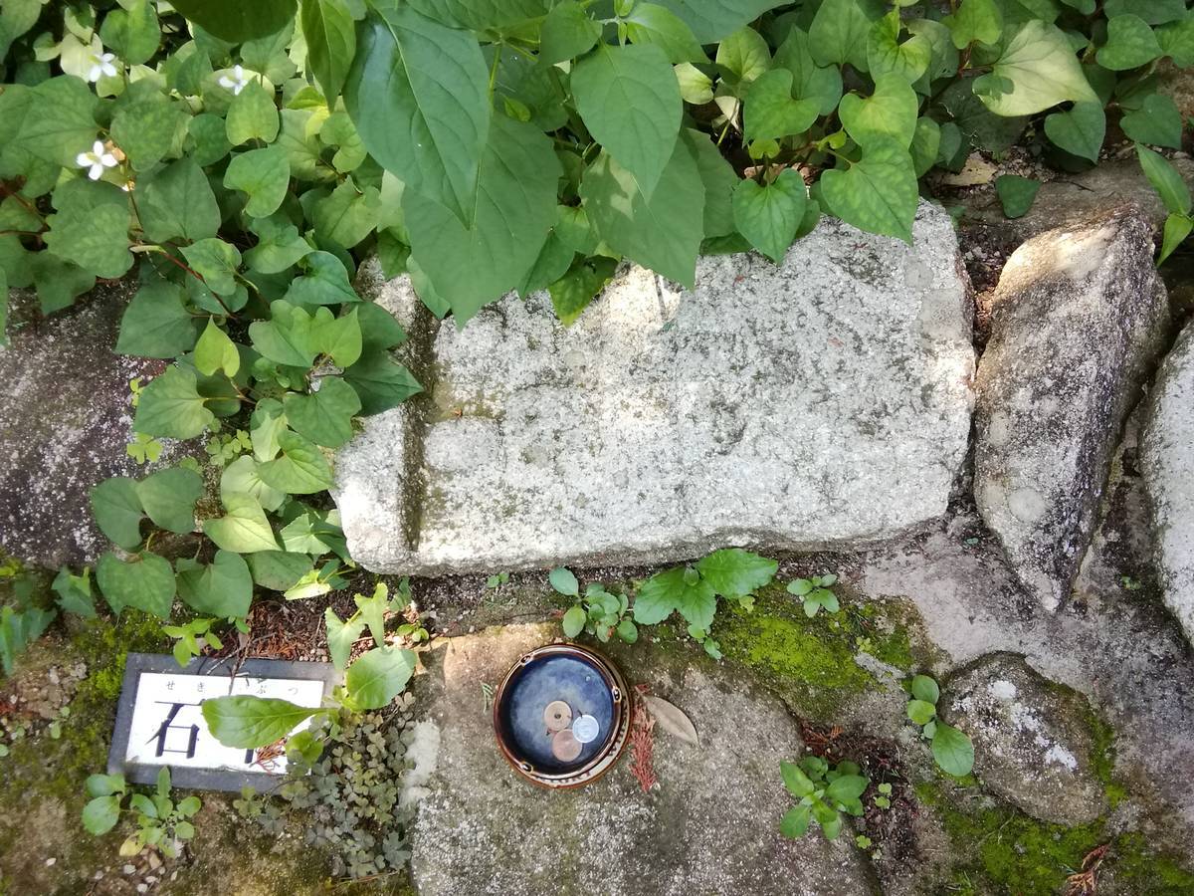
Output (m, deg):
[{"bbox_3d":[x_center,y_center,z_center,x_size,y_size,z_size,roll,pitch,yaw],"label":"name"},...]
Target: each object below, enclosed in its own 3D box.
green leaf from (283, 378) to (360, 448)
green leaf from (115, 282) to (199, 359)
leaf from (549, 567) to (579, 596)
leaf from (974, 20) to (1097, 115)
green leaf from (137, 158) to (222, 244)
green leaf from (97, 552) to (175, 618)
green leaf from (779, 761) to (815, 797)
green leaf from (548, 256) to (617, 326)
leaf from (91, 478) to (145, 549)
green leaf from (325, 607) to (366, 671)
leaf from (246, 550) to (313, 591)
[{"bbox_3d":[-0.210,-0.025,0.705,0.048,0.012,0.060,-31,83,-8],"label":"green leaf"},{"bbox_3d":[-0.365,-0.106,0.745,0.072,0.013,0.065,-28,79,-5],"label":"green leaf"},{"bbox_3d":[-0.026,0.108,0.720,0.032,0.006,0.017,41,82,8],"label":"leaf"},{"bbox_3d":[0.344,-0.285,0.688,0.089,0.018,0.075,29,97,15],"label":"leaf"},{"bbox_3d":[-0.350,-0.207,0.755,0.064,0.018,0.075,1,89,-15],"label":"green leaf"},{"bbox_3d":[-0.369,0.110,0.720,0.057,0.013,0.064,-13,77,-11],"label":"green leaf"},{"bbox_3d":[0.144,0.238,0.645,0.016,0.007,0.031,-40,74,-7],"label":"green leaf"},{"bbox_3d":[-0.014,-0.132,0.745,0.052,0.018,0.065,15,95,-1],"label":"green leaf"},{"bbox_3d":[-0.390,0.047,0.737,0.059,0.011,0.057,22,75,-3],"label":"leaf"},{"bbox_3d":[-0.196,0.149,0.700,0.030,0.013,0.049,2,87,0],"label":"green leaf"},{"bbox_3d":[-0.262,0.100,0.745,0.065,0.012,0.046,27,90,13],"label":"leaf"}]

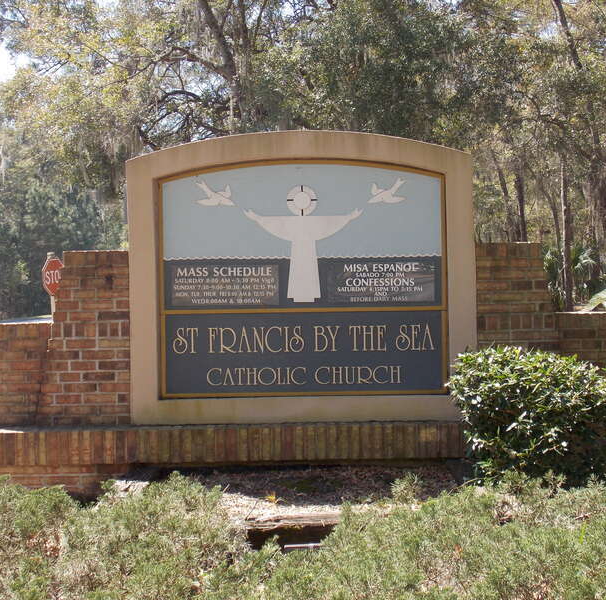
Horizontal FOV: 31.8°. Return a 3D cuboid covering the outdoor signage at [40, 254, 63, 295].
[{"bbox_3d":[-5.130,-0.465,22.000,0.060,0.780,0.760,-1,0,28],"label":"outdoor signage"}]

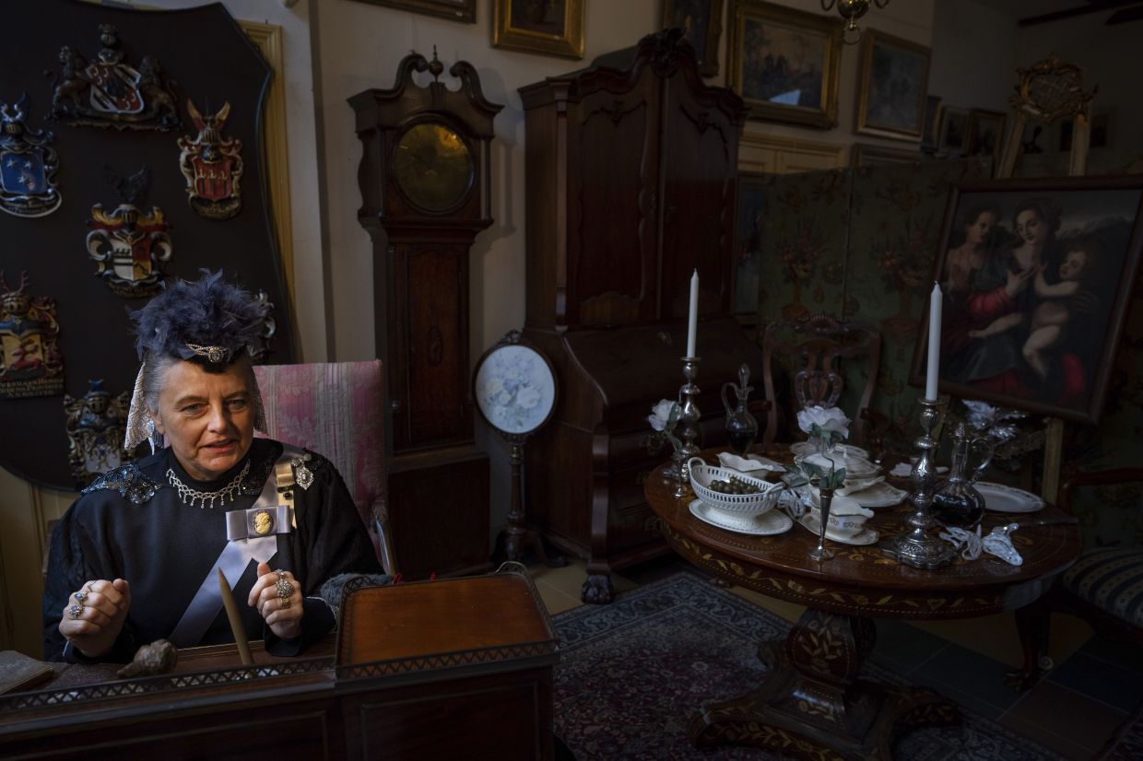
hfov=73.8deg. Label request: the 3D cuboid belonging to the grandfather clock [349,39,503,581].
[{"bbox_3d":[-0.593,-0.223,3.200,0.530,2.160,0.280,-7,13,-31],"label":"grandfather clock"}]

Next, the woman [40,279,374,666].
[{"bbox_3d":[-0.561,0.539,1.304,0.540,1.420,0.740,-2,12,-14],"label":"woman"}]

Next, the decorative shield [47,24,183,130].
[{"bbox_3d":[-1.568,-1.041,2.611,0.379,0.348,0.070,-7,13,-31],"label":"decorative shield"}]

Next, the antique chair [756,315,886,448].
[{"bbox_3d":[1.123,0.301,3.337,0.620,1.100,0.620,1,11,4],"label":"antique chair"}]

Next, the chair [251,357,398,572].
[{"bbox_3d":[-0.629,0.604,1.582,0.600,1.180,0.660,-2,12,-14],"label":"chair"}]

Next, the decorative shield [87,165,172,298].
[{"bbox_3d":[-1.574,-0.533,2.712,0.255,0.455,0.070,-7,13,-31],"label":"decorative shield"}]

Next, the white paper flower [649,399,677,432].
[{"bbox_3d":[0.252,0.096,2.113,0.082,0.090,0.085,0,11,0],"label":"white paper flower"}]

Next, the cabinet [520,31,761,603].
[{"bbox_3d":[0.367,-0.317,3.395,1.080,2.280,0.620,-7,13,-31],"label":"cabinet"}]

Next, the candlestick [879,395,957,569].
[{"bbox_3d":[0.819,0.220,1.750,0.185,0.370,0.185,0,11,0],"label":"candlestick"}]

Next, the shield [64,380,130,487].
[{"bbox_3d":[-1.716,0.191,2.770,0.220,0.388,0.070,-7,13,-31],"label":"shield"}]

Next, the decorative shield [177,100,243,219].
[{"bbox_3d":[-1.331,-0.814,2.809,0.218,0.419,0.070,-7,13,-31],"label":"decorative shield"}]

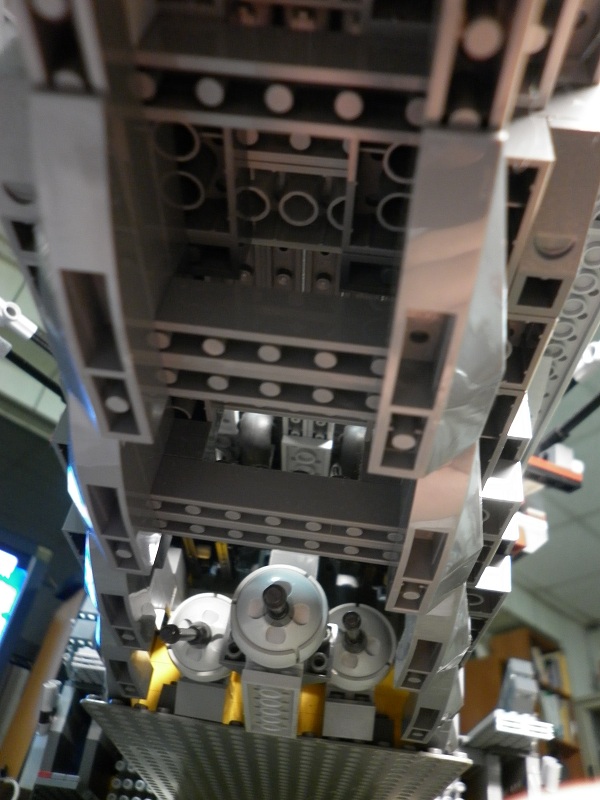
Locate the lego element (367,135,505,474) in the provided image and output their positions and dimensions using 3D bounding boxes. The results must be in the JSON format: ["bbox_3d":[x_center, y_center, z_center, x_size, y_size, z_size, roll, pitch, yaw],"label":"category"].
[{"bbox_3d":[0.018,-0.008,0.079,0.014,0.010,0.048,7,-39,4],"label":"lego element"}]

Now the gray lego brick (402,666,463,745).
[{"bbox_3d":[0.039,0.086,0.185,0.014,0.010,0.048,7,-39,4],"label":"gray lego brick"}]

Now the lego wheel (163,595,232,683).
[{"bbox_3d":[-0.029,0.075,0.205,0.025,0.025,0.009,7,-39,4],"label":"lego wheel"}]

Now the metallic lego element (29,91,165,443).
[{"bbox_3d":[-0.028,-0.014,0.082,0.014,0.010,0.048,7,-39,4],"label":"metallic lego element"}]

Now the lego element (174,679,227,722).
[{"bbox_3d":[-0.032,0.101,0.213,0.016,0.010,0.011,7,-39,4],"label":"lego element"}]

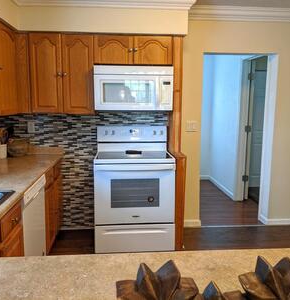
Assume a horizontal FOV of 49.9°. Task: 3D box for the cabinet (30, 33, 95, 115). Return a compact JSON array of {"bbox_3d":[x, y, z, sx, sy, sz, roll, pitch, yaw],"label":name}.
[{"bbox_3d":[-0.810,-0.753,3.186,0.614,0.759,0.327,0,8,-4],"label":"cabinet"}]

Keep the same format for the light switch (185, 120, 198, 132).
[{"bbox_3d":[0.528,-0.265,3.516,0.126,0.119,0.015,0,8,-4],"label":"light switch"}]

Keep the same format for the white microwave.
[{"bbox_3d":[-0.118,-0.622,3.221,0.761,0.419,0.400,0,8,-4],"label":"white microwave"}]

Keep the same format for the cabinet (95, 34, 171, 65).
[{"bbox_3d":[-0.119,-0.998,3.204,0.761,0.275,0.327,0,8,-4],"label":"cabinet"}]

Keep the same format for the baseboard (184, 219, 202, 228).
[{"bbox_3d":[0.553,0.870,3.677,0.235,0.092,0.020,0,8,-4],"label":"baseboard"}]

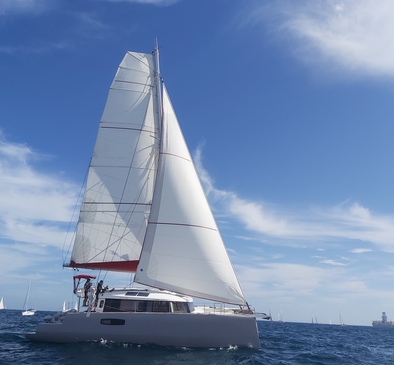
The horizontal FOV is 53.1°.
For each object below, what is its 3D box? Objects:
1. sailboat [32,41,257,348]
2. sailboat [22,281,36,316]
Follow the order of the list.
[{"bbox_3d":[-2.397,0.096,29.651,14.000,22.300,7.800,5,-19,-6],"label":"sailboat"},{"bbox_3d":[-62.055,43.529,148.877,3.300,12.880,10.200,4,-19,-3],"label":"sailboat"}]

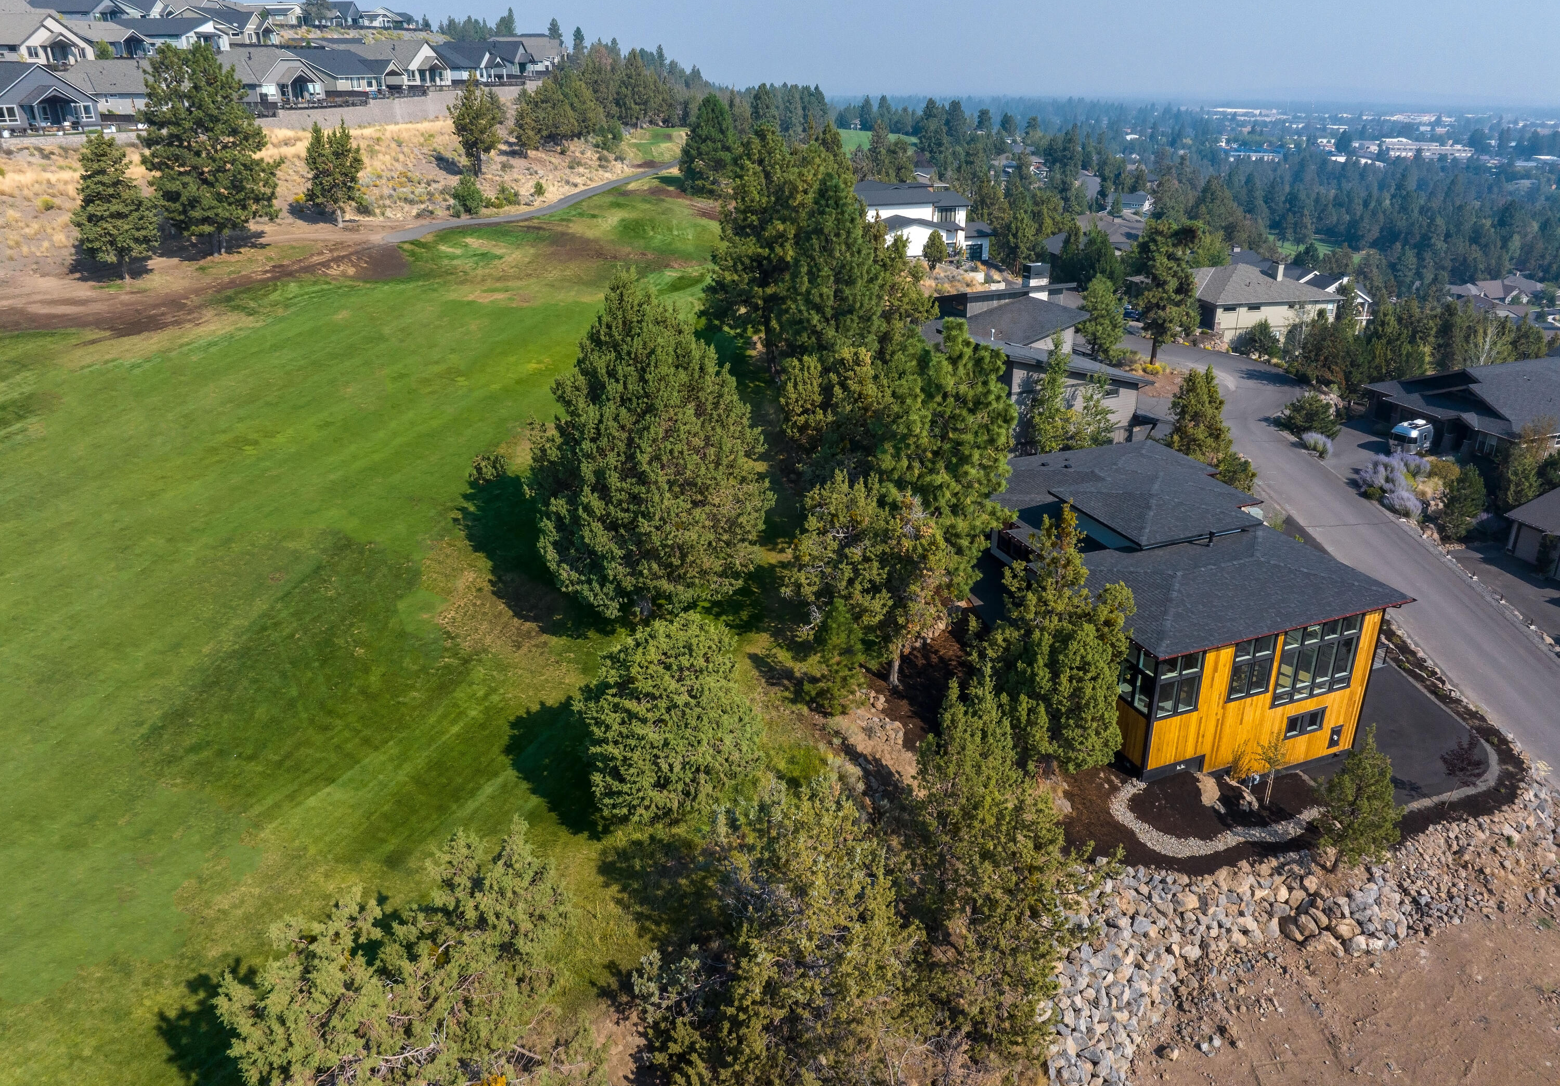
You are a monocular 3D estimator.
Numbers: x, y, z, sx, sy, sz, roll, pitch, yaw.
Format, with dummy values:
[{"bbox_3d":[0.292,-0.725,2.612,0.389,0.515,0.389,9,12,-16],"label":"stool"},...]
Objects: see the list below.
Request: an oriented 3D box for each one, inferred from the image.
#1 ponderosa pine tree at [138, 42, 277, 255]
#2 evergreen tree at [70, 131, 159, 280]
[{"bbox_3d":[-50.470,-34.280,94.840,11.760,17.500,11.760,-11,25,-24],"label":"ponderosa pine tree"},{"bbox_3d":[-59.673,-29.797,95.897,6.670,12.540,6.670,0,22,0],"label":"evergreen tree"}]

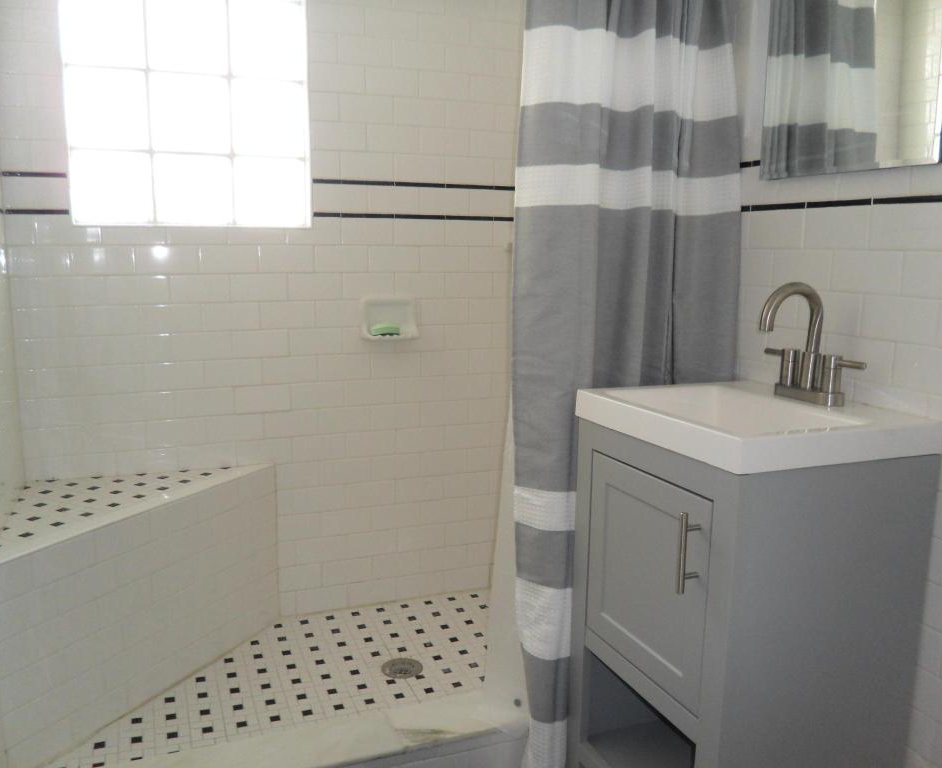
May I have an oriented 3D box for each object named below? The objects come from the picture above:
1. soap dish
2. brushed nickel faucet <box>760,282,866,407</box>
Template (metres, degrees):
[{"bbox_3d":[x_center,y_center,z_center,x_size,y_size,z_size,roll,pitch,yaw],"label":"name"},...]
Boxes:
[{"bbox_3d":[-0.236,-0.192,2.318,0.163,0.127,0.068,-3,10,-20],"label":"soap dish"},{"bbox_3d":[0.585,-0.075,1.452,0.152,0.219,0.245,-3,10,-21],"label":"brushed nickel faucet"}]

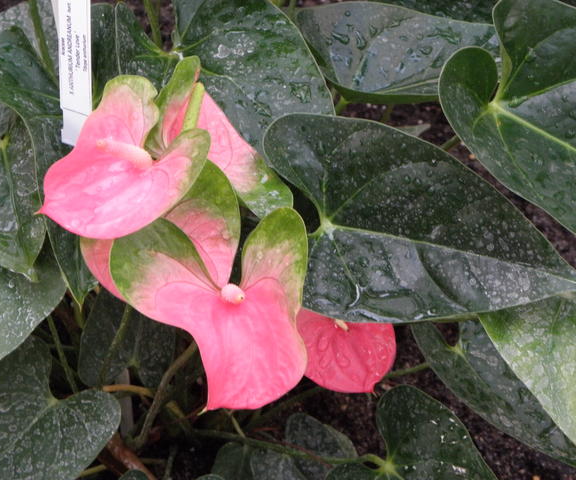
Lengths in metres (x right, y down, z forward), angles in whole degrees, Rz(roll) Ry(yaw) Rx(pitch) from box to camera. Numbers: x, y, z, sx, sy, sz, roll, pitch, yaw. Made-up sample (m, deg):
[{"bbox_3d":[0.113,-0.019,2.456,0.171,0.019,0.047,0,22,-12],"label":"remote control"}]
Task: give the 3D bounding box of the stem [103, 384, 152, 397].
[{"bbox_3d":[-0.108,0.102,1.740,0.034,0.007,0.007,6,0,-6],"label":"stem"}]

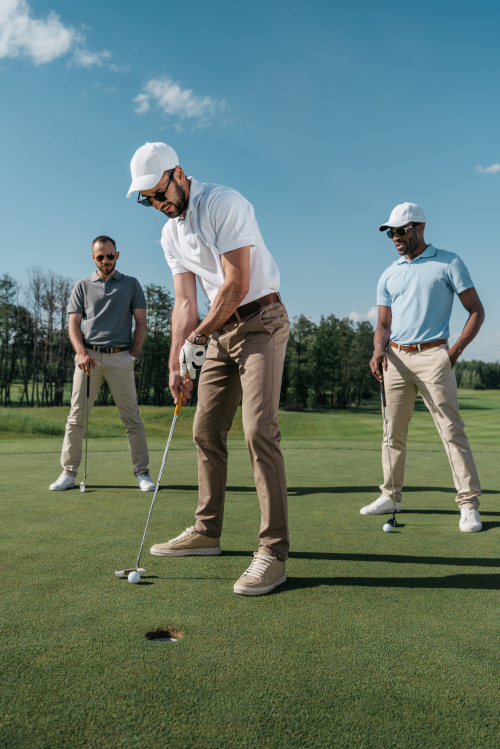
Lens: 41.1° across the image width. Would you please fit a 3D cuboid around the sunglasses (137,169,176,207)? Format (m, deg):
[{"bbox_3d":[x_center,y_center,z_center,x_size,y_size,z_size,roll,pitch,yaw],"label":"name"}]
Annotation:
[{"bbox_3d":[-0.343,-0.710,2.498,0.140,0.140,0.050,0,-30,31],"label":"sunglasses"}]

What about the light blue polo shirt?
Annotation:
[{"bbox_3d":[0.946,-0.434,3.610,0.510,0.550,0.290,-1,-1,41],"label":"light blue polo shirt"}]

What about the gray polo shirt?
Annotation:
[{"bbox_3d":[-1.016,-0.478,4.750,0.550,0.550,0.280,0,-1,-2],"label":"gray polo shirt"}]

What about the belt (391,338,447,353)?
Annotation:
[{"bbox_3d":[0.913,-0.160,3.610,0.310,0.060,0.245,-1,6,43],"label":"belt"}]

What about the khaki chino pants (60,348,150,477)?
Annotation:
[{"bbox_3d":[-1.038,0.271,4.750,0.600,0.940,0.290,0,-1,-2],"label":"khaki chino pants"}]

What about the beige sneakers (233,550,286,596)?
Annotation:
[{"bbox_3d":[0.051,0.718,2.463,0.108,0.122,0.300,0,-1,38],"label":"beige sneakers"}]

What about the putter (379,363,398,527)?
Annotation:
[{"bbox_3d":[0.724,0.349,3.530,0.100,0.901,0.060,-10,-15,36],"label":"putter"}]

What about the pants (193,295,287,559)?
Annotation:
[{"bbox_3d":[-0.026,0.219,2.650,0.330,0.960,0.550,1,-1,-35],"label":"pants"}]

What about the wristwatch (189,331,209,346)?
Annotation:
[{"bbox_3d":[-0.196,-0.137,2.540,0.068,0.042,0.060,28,-3,-16],"label":"wristwatch"}]

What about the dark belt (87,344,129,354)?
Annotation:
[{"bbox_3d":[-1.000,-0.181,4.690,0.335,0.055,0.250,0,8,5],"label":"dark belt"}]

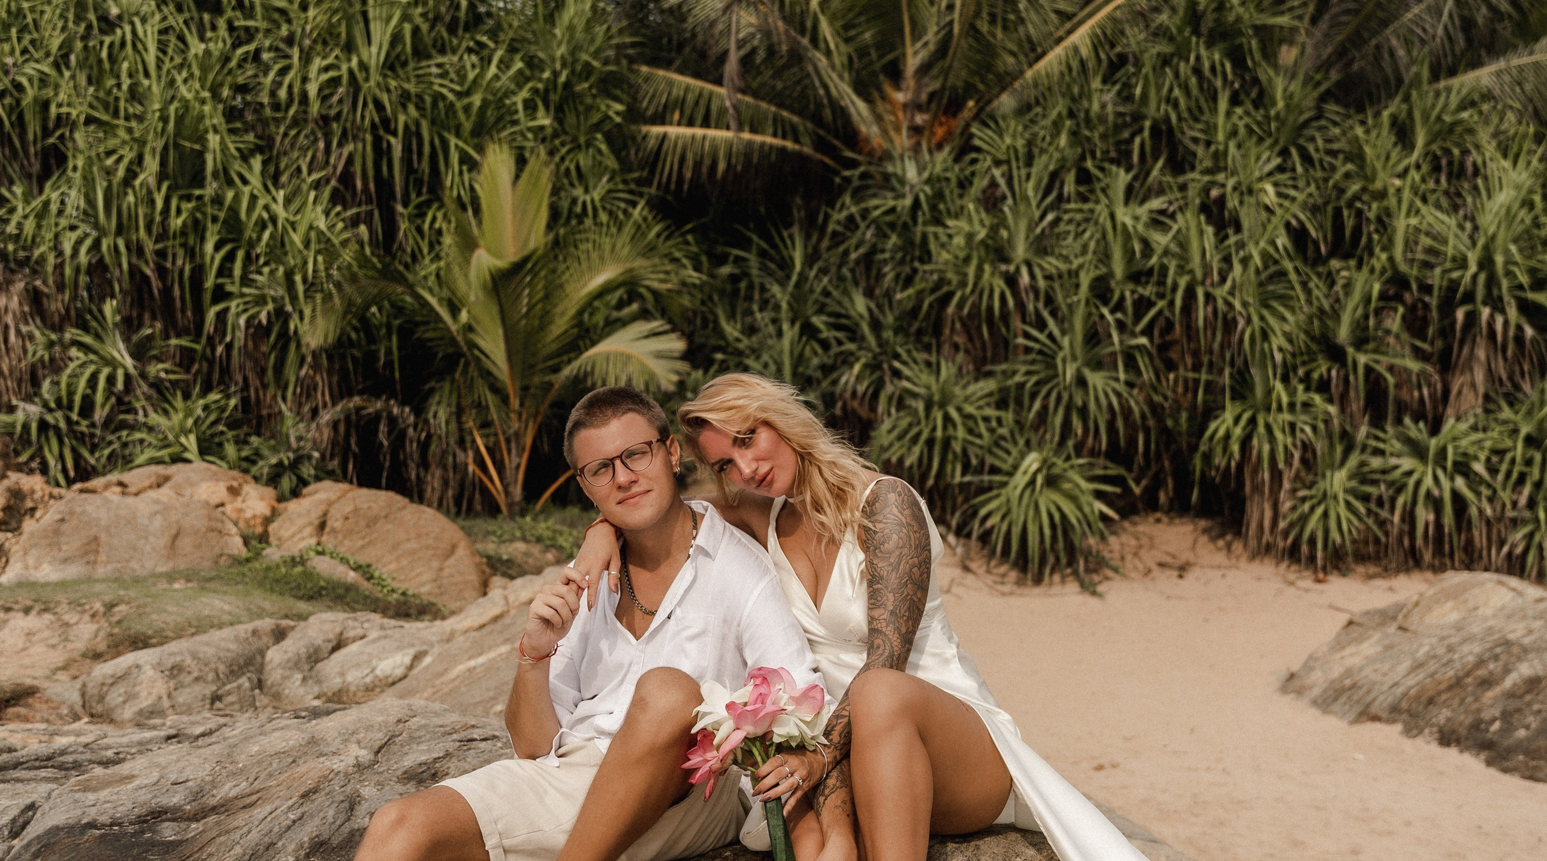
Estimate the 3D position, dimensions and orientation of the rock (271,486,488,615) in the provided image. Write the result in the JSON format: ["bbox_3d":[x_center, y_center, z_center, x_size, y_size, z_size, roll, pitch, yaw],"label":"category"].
[{"bbox_3d":[-1.692,0.504,8.000,0.932,0.557,0.850,0,1,0],"label":"rock"}]

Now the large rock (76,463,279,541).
[{"bbox_3d":[-2.773,0.354,8.700,0.941,0.408,0.800,0,1,0],"label":"large rock"}]

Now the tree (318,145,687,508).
[{"bbox_3d":[-1.451,-0.548,10.000,1.918,1.908,1.750,0,1,0],"label":"tree"}]

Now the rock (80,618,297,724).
[{"bbox_3d":[-1.786,0.738,5.700,0.654,0.327,0.550,0,1,0],"label":"rock"}]

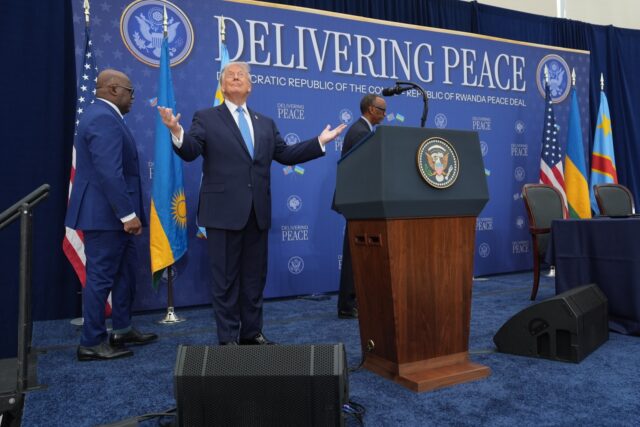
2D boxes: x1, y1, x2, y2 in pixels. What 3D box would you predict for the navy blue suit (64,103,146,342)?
[{"bbox_3d":[-1.393,0.041,3.475,0.470,1.600,0.530,-2,1,-25],"label":"navy blue suit"}]

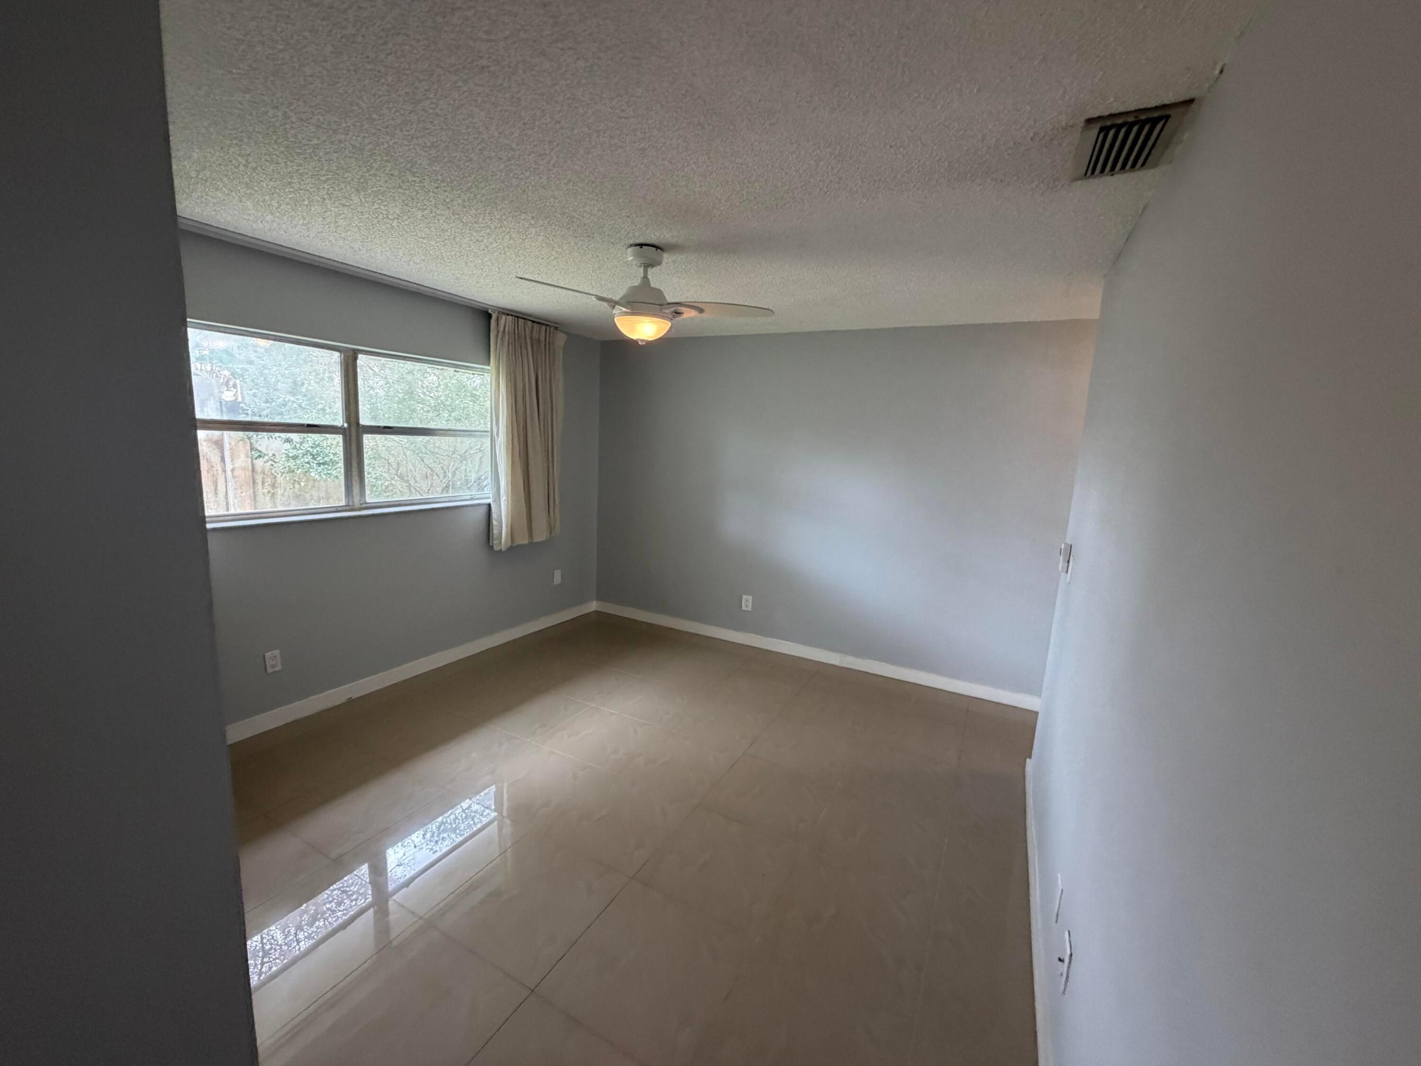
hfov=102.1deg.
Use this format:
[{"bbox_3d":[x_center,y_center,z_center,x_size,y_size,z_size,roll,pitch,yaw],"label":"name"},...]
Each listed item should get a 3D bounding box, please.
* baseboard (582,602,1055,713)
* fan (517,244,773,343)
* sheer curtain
[{"bbox_3d":[0.542,0.898,4.539,3.620,0.090,0.016,8,10,27],"label":"baseboard"},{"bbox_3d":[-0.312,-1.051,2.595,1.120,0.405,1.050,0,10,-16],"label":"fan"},{"bbox_3d":[-1.337,-0.725,4.274,0.140,1.600,0.760,8,10,27],"label":"sheer curtain"}]

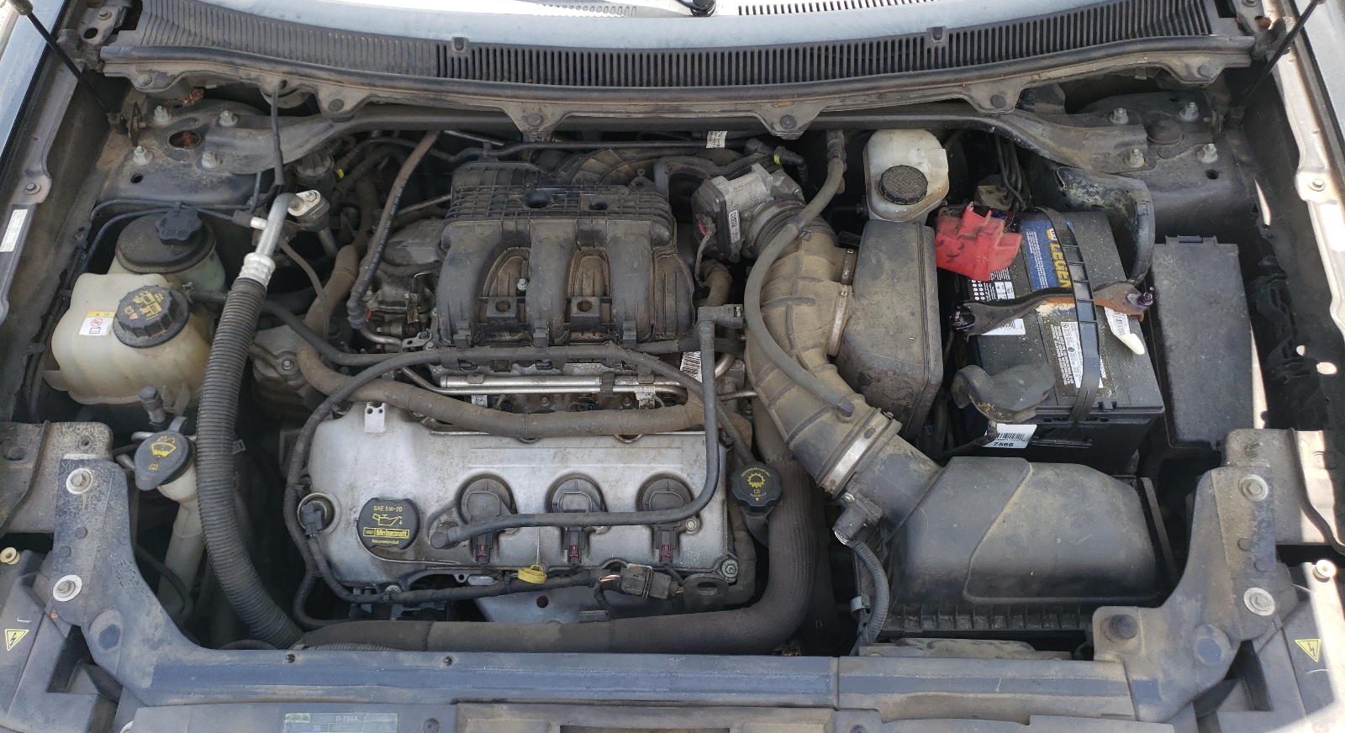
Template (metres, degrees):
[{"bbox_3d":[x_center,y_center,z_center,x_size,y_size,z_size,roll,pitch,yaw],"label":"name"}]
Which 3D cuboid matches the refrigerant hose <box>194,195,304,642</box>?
[{"bbox_3d":[-0.450,0.050,1.140,0.120,0.165,0.520,0,57,0],"label":"refrigerant hose"}]

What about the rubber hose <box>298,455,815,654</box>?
[{"bbox_3d":[-0.125,0.210,1.150,0.570,0.080,0.260,0,57,0],"label":"rubber hose"}]

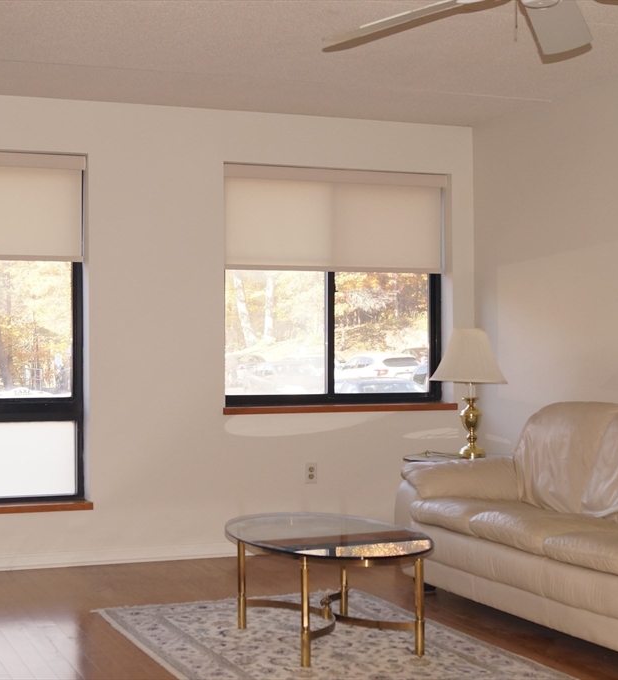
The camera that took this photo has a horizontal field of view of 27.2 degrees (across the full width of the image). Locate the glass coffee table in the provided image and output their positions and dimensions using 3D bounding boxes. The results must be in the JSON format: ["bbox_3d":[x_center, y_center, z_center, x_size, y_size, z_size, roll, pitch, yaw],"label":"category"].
[{"bbox_3d":[0.061,0.962,5.004,0.680,0.425,1.260,0,0,-21],"label":"glass coffee table"}]

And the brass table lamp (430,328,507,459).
[{"bbox_3d":[0.867,0.287,6.803,0.416,0.695,0.416,0,0,0],"label":"brass table lamp"}]

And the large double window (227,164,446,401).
[{"bbox_3d":[0.143,-0.301,7.386,1.400,1.335,0.120,0,0,-21],"label":"large double window"}]

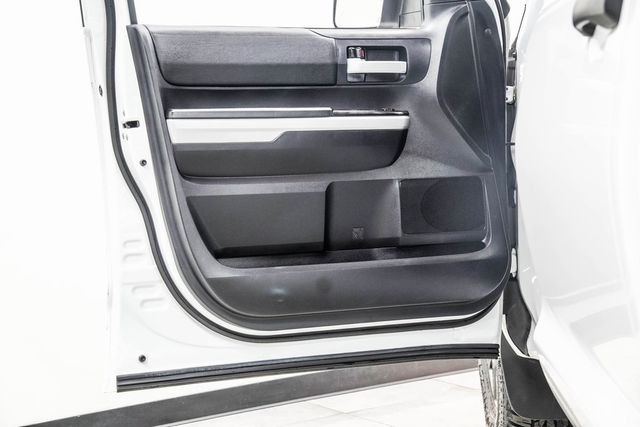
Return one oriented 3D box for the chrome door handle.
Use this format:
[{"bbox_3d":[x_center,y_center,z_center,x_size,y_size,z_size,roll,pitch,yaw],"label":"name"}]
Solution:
[{"bbox_3d":[0.142,-0.369,3.620,0.155,0.037,0.033,-3,6,-24],"label":"chrome door handle"}]

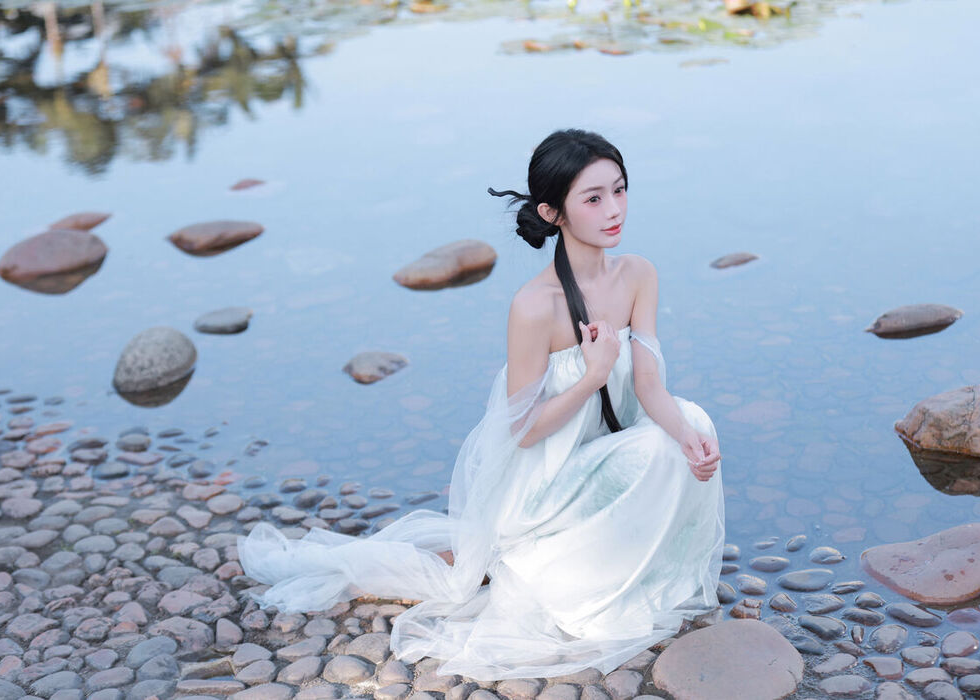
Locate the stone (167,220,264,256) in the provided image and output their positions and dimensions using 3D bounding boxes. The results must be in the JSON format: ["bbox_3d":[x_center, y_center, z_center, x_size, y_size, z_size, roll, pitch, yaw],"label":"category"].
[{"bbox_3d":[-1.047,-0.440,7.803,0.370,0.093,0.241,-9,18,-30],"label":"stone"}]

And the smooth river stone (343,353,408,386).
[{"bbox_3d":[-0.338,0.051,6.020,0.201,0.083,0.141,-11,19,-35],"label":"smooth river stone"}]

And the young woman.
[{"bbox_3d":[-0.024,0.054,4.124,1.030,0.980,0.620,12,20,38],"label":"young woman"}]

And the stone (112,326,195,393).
[{"bbox_3d":[-0.980,0.033,5.974,0.221,0.194,0.276,7,17,25],"label":"stone"}]

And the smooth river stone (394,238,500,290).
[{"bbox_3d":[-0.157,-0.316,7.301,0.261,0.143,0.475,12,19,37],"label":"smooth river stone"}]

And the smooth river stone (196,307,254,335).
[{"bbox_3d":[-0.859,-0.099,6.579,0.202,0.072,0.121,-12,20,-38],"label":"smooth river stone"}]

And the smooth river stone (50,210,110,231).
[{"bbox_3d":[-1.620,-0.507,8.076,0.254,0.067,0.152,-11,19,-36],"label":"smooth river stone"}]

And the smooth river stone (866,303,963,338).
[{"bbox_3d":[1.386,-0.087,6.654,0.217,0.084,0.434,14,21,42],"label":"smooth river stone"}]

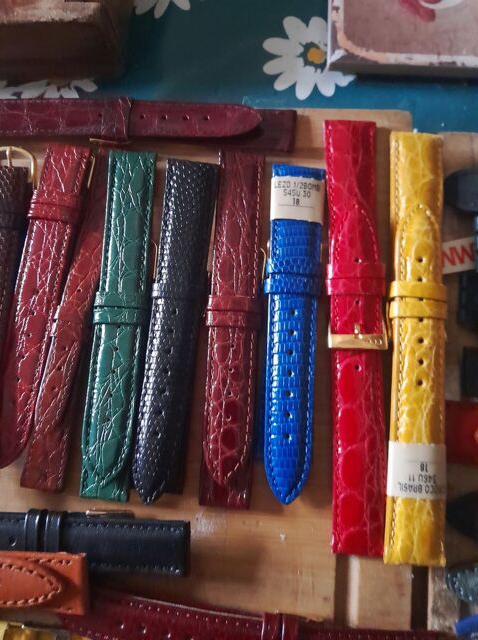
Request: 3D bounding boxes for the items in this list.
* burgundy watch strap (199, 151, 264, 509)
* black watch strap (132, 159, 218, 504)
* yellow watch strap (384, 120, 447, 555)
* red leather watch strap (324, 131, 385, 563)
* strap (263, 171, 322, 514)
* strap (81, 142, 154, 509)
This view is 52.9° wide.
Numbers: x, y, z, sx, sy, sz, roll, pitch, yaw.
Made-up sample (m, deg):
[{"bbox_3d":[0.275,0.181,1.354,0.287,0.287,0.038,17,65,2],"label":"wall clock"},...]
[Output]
[{"bbox_3d":[-0.001,0.001,0.162,0.018,0.009,0.122,3,83,0],"label":"burgundy watch strap"},{"bbox_3d":[-0.022,0.001,0.162,0.019,0.009,0.116,5,83,1],"label":"black watch strap"},{"bbox_3d":[0.060,0.006,0.161,0.019,0.009,0.146,3,83,0],"label":"yellow watch strap"},{"bbox_3d":[0.039,0.002,0.162,0.019,0.009,0.147,1,83,0],"label":"red leather watch strap"},{"bbox_3d":[0.018,0.003,0.162,0.019,0.009,0.115,2,83,0],"label":"strap"},{"bbox_3d":[-0.041,-0.001,0.162,0.017,0.009,0.118,3,83,0],"label":"strap"}]

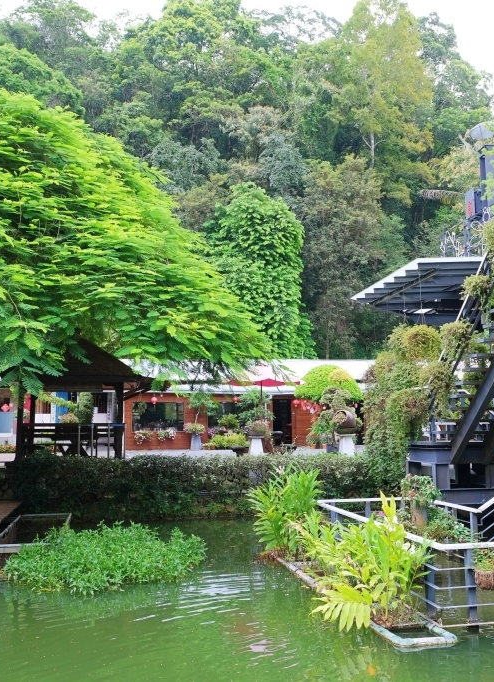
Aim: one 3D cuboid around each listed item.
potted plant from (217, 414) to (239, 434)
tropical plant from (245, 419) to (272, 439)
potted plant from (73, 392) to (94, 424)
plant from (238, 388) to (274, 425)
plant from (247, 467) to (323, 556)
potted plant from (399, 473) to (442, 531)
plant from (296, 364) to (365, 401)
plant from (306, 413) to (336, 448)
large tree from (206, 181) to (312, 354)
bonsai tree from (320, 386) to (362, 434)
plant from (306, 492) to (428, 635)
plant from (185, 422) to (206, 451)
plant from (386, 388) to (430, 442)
[{"bbox_3d":[-0.691,3.046,25.500,0.850,0.650,0.800,0,-7,0],"label":"potted plant"},{"bbox_3d":[0.320,2.436,19.000,0.720,0.580,0.680,0,-8,0],"label":"tropical plant"},{"bbox_3d":[-5.834,2.531,24.500,0.680,1.350,0.680,0,-7,0],"label":"potted plant"},{"bbox_3d":[0.255,1.953,20.500,1.080,1.150,1.000,0,-7,0],"label":"plant"},{"bbox_3d":[0.643,2.848,11.400,1.270,1.500,1.200,0,-8,0],"label":"plant"},{"bbox_3d":[2.975,2.769,11.700,0.720,0.970,0.700,0,-8,0],"label":"potted plant"},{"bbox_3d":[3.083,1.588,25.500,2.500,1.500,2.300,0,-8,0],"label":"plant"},{"bbox_3d":[2.854,3.476,26.500,1.150,1.400,1.050,0,-8,0],"label":"plant"},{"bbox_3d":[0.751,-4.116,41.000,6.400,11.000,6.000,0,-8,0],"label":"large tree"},{"bbox_3d":[2.740,2.066,20.000,1.200,1.450,1.100,0,-7,0],"label":"bonsai tree"},{"bbox_3d":[1.501,2.759,8.500,1.500,1.650,1.450,0,-7,0],"label":"plant"},{"bbox_3d":[-2.077,3.779,27.000,0.870,1.120,0.820,0,-8,0],"label":"plant"},{"bbox_3d":[2.752,1.277,11.700,0.760,0.950,0.750,0,-7,0],"label":"plant"}]

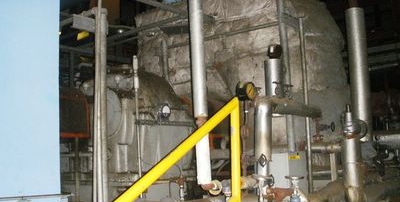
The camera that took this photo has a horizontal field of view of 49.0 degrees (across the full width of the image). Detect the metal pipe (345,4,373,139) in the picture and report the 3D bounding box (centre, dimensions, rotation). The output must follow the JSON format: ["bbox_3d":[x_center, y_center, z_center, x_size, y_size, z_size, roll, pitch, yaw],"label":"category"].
[{"bbox_3d":[1.529,-0.266,4.269,0.182,1.296,0.182,-2,-6,0],"label":"metal pipe"}]

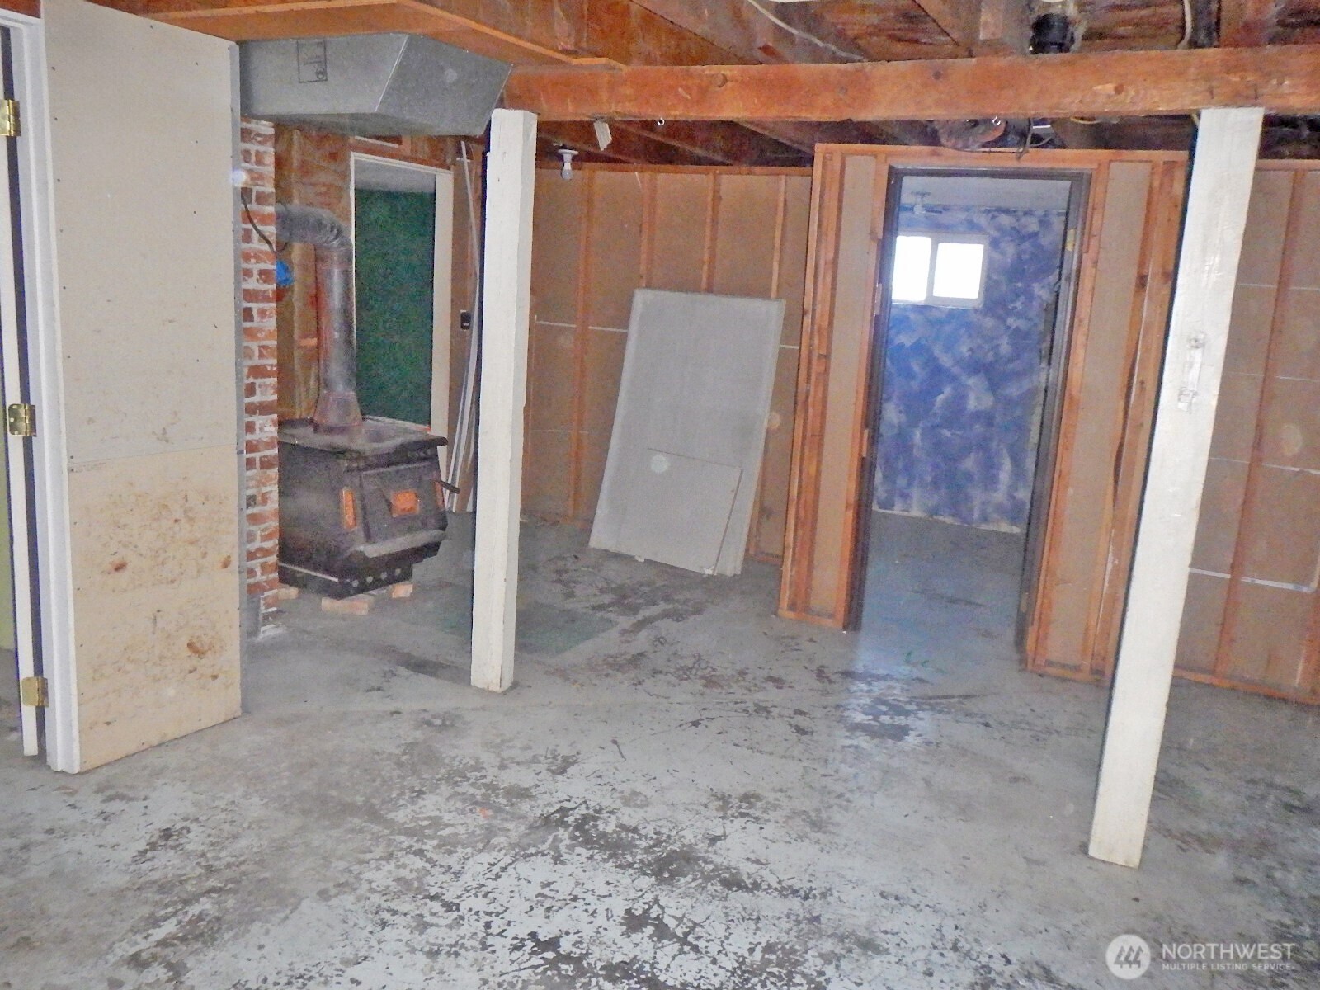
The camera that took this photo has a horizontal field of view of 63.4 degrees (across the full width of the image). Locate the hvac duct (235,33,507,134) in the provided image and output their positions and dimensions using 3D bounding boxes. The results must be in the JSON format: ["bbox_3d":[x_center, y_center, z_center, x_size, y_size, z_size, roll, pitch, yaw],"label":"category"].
[{"bbox_3d":[-0.932,-1.293,3.409,0.772,0.212,0.434,9,12,26],"label":"hvac duct"}]

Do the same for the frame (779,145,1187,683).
[{"bbox_3d":[1.299,-0.371,4.531,1.485,2.124,0.125,9,12,26],"label":"frame"}]

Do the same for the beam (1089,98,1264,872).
[{"bbox_3d":[1.350,0.031,2.822,0.128,1.986,0.128,9,12,26],"label":"beam"}]

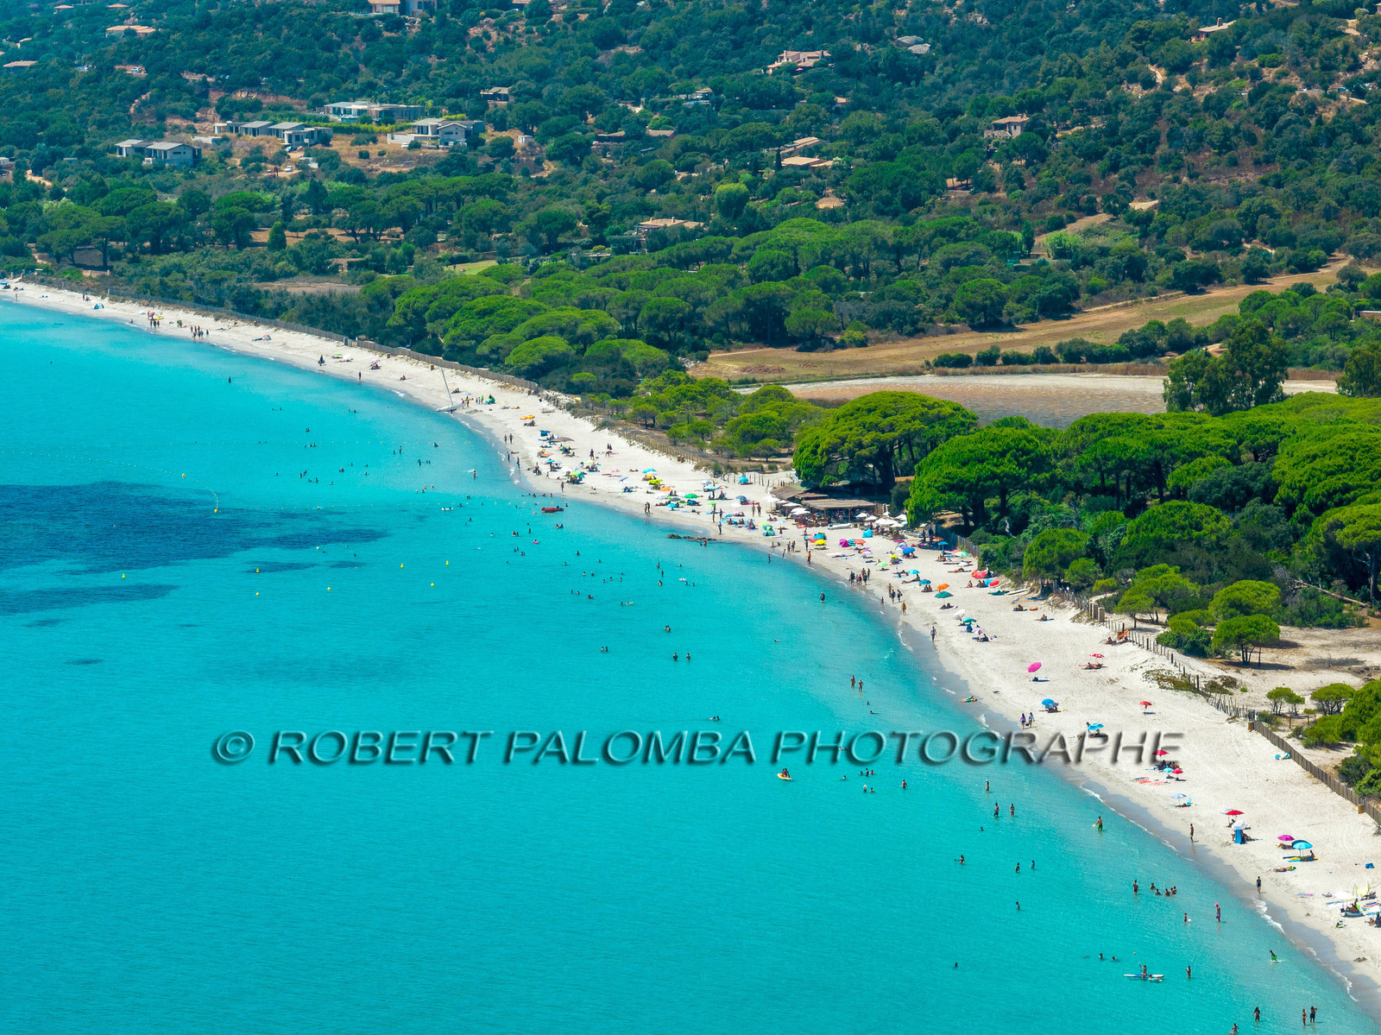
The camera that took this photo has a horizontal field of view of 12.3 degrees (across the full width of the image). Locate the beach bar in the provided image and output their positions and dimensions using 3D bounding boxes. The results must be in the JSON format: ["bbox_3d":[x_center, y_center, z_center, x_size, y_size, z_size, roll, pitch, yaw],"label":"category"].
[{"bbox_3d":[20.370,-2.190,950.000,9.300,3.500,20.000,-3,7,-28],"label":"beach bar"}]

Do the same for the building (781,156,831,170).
[{"bbox_3d":[30.240,-93.450,1690.000,9.000,4.000,9.500,-5,8,-42],"label":"building"}]

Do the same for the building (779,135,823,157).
[{"bbox_3d":[29.620,-99.440,1720.000,8.000,4.900,9.000,-4,7,-38],"label":"building"}]

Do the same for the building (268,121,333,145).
[{"bbox_3d":[-104.930,-103.370,1730.000,13.000,5.300,11.000,-5,8,-43],"label":"building"}]

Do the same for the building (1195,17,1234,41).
[{"bbox_3d":[167.400,-156.080,2050.000,9.500,6.500,8.500,6,8,45],"label":"building"}]

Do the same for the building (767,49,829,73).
[{"bbox_3d":[34.960,-147.870,2080.000,17.000,6.300,11.000,2,6,15],"label":"building"}]

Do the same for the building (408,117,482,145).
[{"bbox_3d":[-66.910,-105.310,1750.000,12.000,6.300,17.000,-4,7,-35],"label":"building"}]

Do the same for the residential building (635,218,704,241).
[{"bbox_3d":[-5.110,-70.010,1560.000,13.000,4.800,10.500,4,7,35],"label":"residential building"}]

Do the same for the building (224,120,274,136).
[{"bbox_3d":[-121.640,-107.240,1770.000,8.000,4.000,12.500,-5,8,-43],"label":"building"}]

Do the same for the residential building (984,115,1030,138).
[{"bbox_3d":[89.760,-110.880,1820.000,10.500,6.000,8.000,3,6,25],"label":"residential building"}]

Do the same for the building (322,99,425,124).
[{"bbox_3d":[-90.710,-115.810,1830.000,23.000,5.300,17.000,4,7,38],"label":"building"}]

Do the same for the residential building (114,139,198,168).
[{"bbox_3d":[-139.480,-95.170,1680.000,11.500,5.800,22.000,-4,7,-37],"label":"residential building"}]

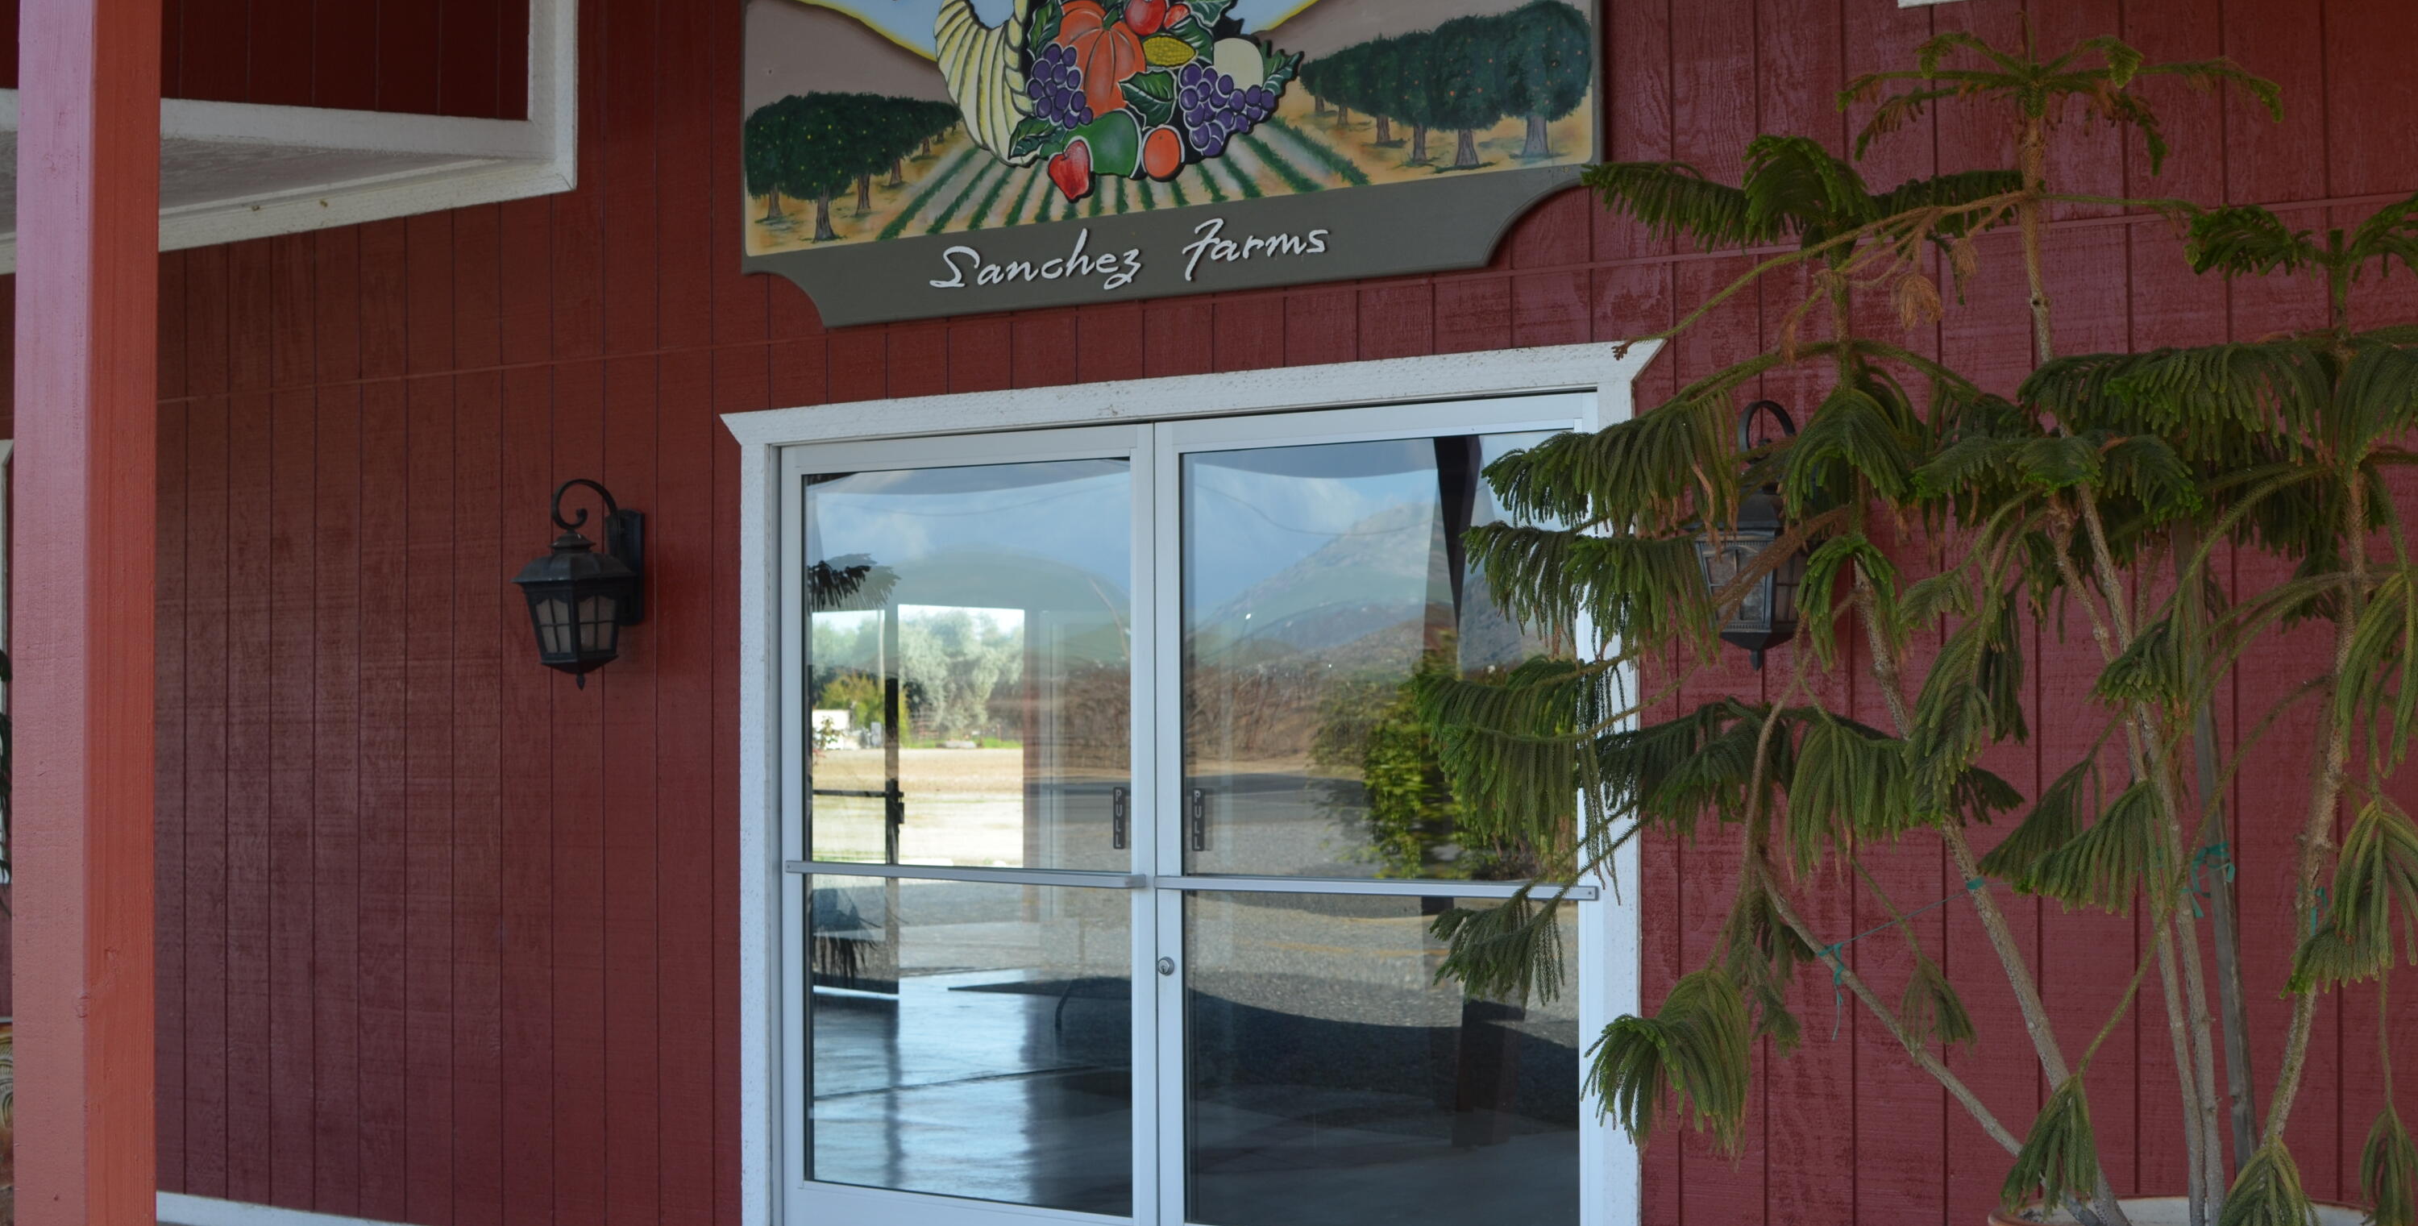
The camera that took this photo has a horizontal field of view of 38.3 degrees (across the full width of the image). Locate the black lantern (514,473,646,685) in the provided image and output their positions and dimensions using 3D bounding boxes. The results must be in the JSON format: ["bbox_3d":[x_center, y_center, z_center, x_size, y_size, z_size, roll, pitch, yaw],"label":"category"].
[{"bbox_3d":[-1.636,-0.072,9.167,0.235,0.552,0.310,-2,-2,36],"label":"black lantern"}]

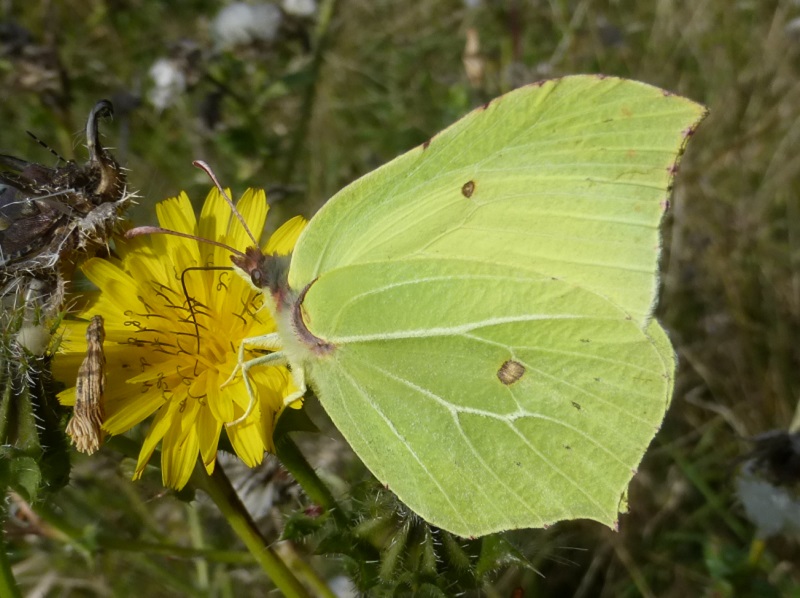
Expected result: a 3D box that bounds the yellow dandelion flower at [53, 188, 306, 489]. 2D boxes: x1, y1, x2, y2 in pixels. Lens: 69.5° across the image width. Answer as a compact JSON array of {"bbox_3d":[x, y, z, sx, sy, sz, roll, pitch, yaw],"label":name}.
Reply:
[{"bbox_3d":[-0.015,0.004,0.045,0.021,0.009,0.021,0,71,16],"label":"yellow dandelion flower"}]

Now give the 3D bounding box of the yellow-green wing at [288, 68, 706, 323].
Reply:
[{"bbox_3d":[0.007,-0.007,0.042,0.030,0.018,0.003,0,0,0],"label":"yellow-green wing"}]

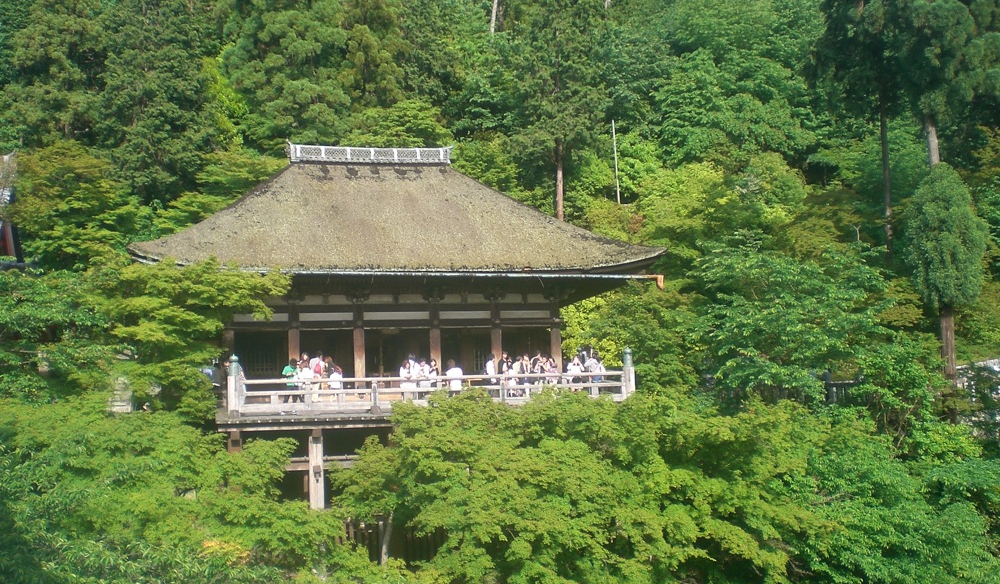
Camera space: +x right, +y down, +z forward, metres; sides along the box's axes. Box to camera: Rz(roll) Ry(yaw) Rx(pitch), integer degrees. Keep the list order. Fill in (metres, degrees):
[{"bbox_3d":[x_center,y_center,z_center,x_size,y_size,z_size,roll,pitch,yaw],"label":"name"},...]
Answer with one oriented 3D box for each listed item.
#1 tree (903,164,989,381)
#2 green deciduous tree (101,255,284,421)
[{"bbox_3d":[15.218,-0.307,37.500,2.938,8.164,2.900,-2,-3,22],"label":"tree"},{"bbox_3d":[-8.347,1.303,29.800,5.212,4.479,4.700,0,-3,-16],"label":"green deciduous tree"}]

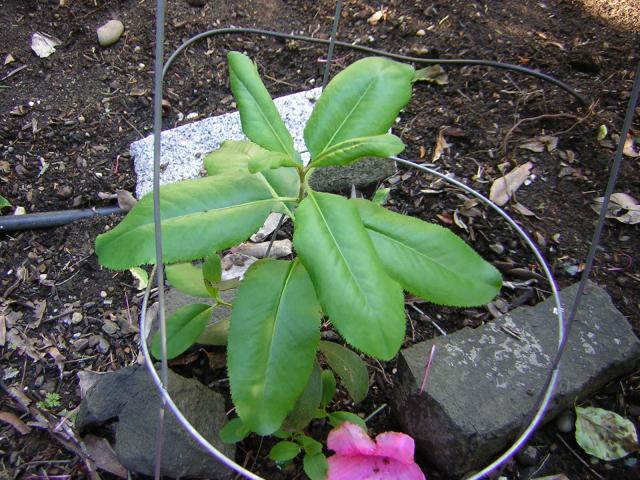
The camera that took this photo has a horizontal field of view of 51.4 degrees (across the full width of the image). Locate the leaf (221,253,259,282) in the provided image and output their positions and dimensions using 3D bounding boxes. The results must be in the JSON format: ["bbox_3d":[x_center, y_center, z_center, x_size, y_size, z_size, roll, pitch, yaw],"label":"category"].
[{"bbox_3d":[-0.080,0.025,0.632,0.047,0.010,0.038,-9,50,-9],"label":"leaf"}]

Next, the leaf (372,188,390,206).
[{"bbox_3d":[0.075,-0.051,0.807,0.016,0.010,0.028,18,49,14],"label":"leaf"}]

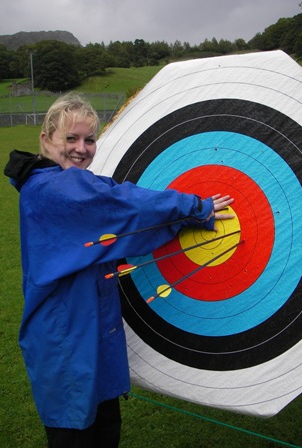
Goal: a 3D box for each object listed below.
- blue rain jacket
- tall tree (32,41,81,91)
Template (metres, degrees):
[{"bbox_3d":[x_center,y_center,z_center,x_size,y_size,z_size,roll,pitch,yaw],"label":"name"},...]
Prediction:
[{"bbox_3d":[-0.125,0.199,1.739,0.640,0.890,0.480,3,13,15],"label":"blue rain jacket"},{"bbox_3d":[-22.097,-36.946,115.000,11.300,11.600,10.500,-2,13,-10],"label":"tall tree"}]

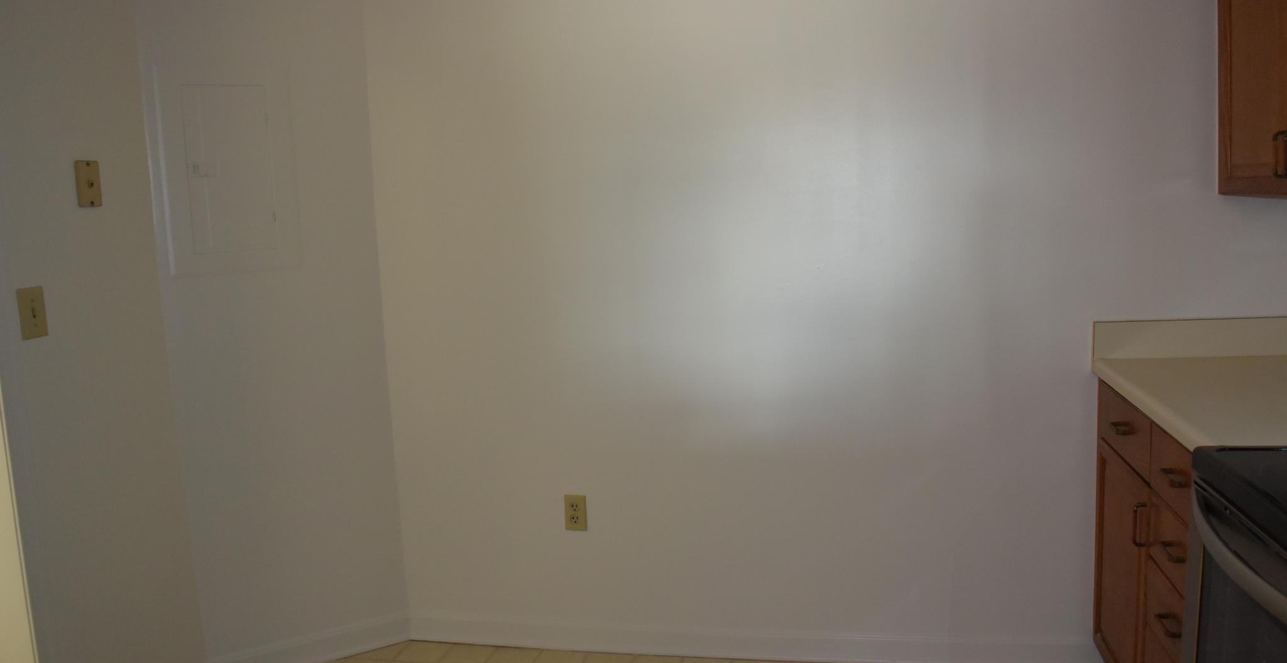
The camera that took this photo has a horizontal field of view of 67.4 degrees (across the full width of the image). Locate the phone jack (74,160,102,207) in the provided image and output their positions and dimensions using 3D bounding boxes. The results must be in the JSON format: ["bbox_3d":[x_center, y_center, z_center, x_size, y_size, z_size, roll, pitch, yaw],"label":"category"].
[{"bbox_3d":[-1.414,-0.376,2.458,0.012,0.117,0.076,-1,7,12],"label":"phone jack"}]

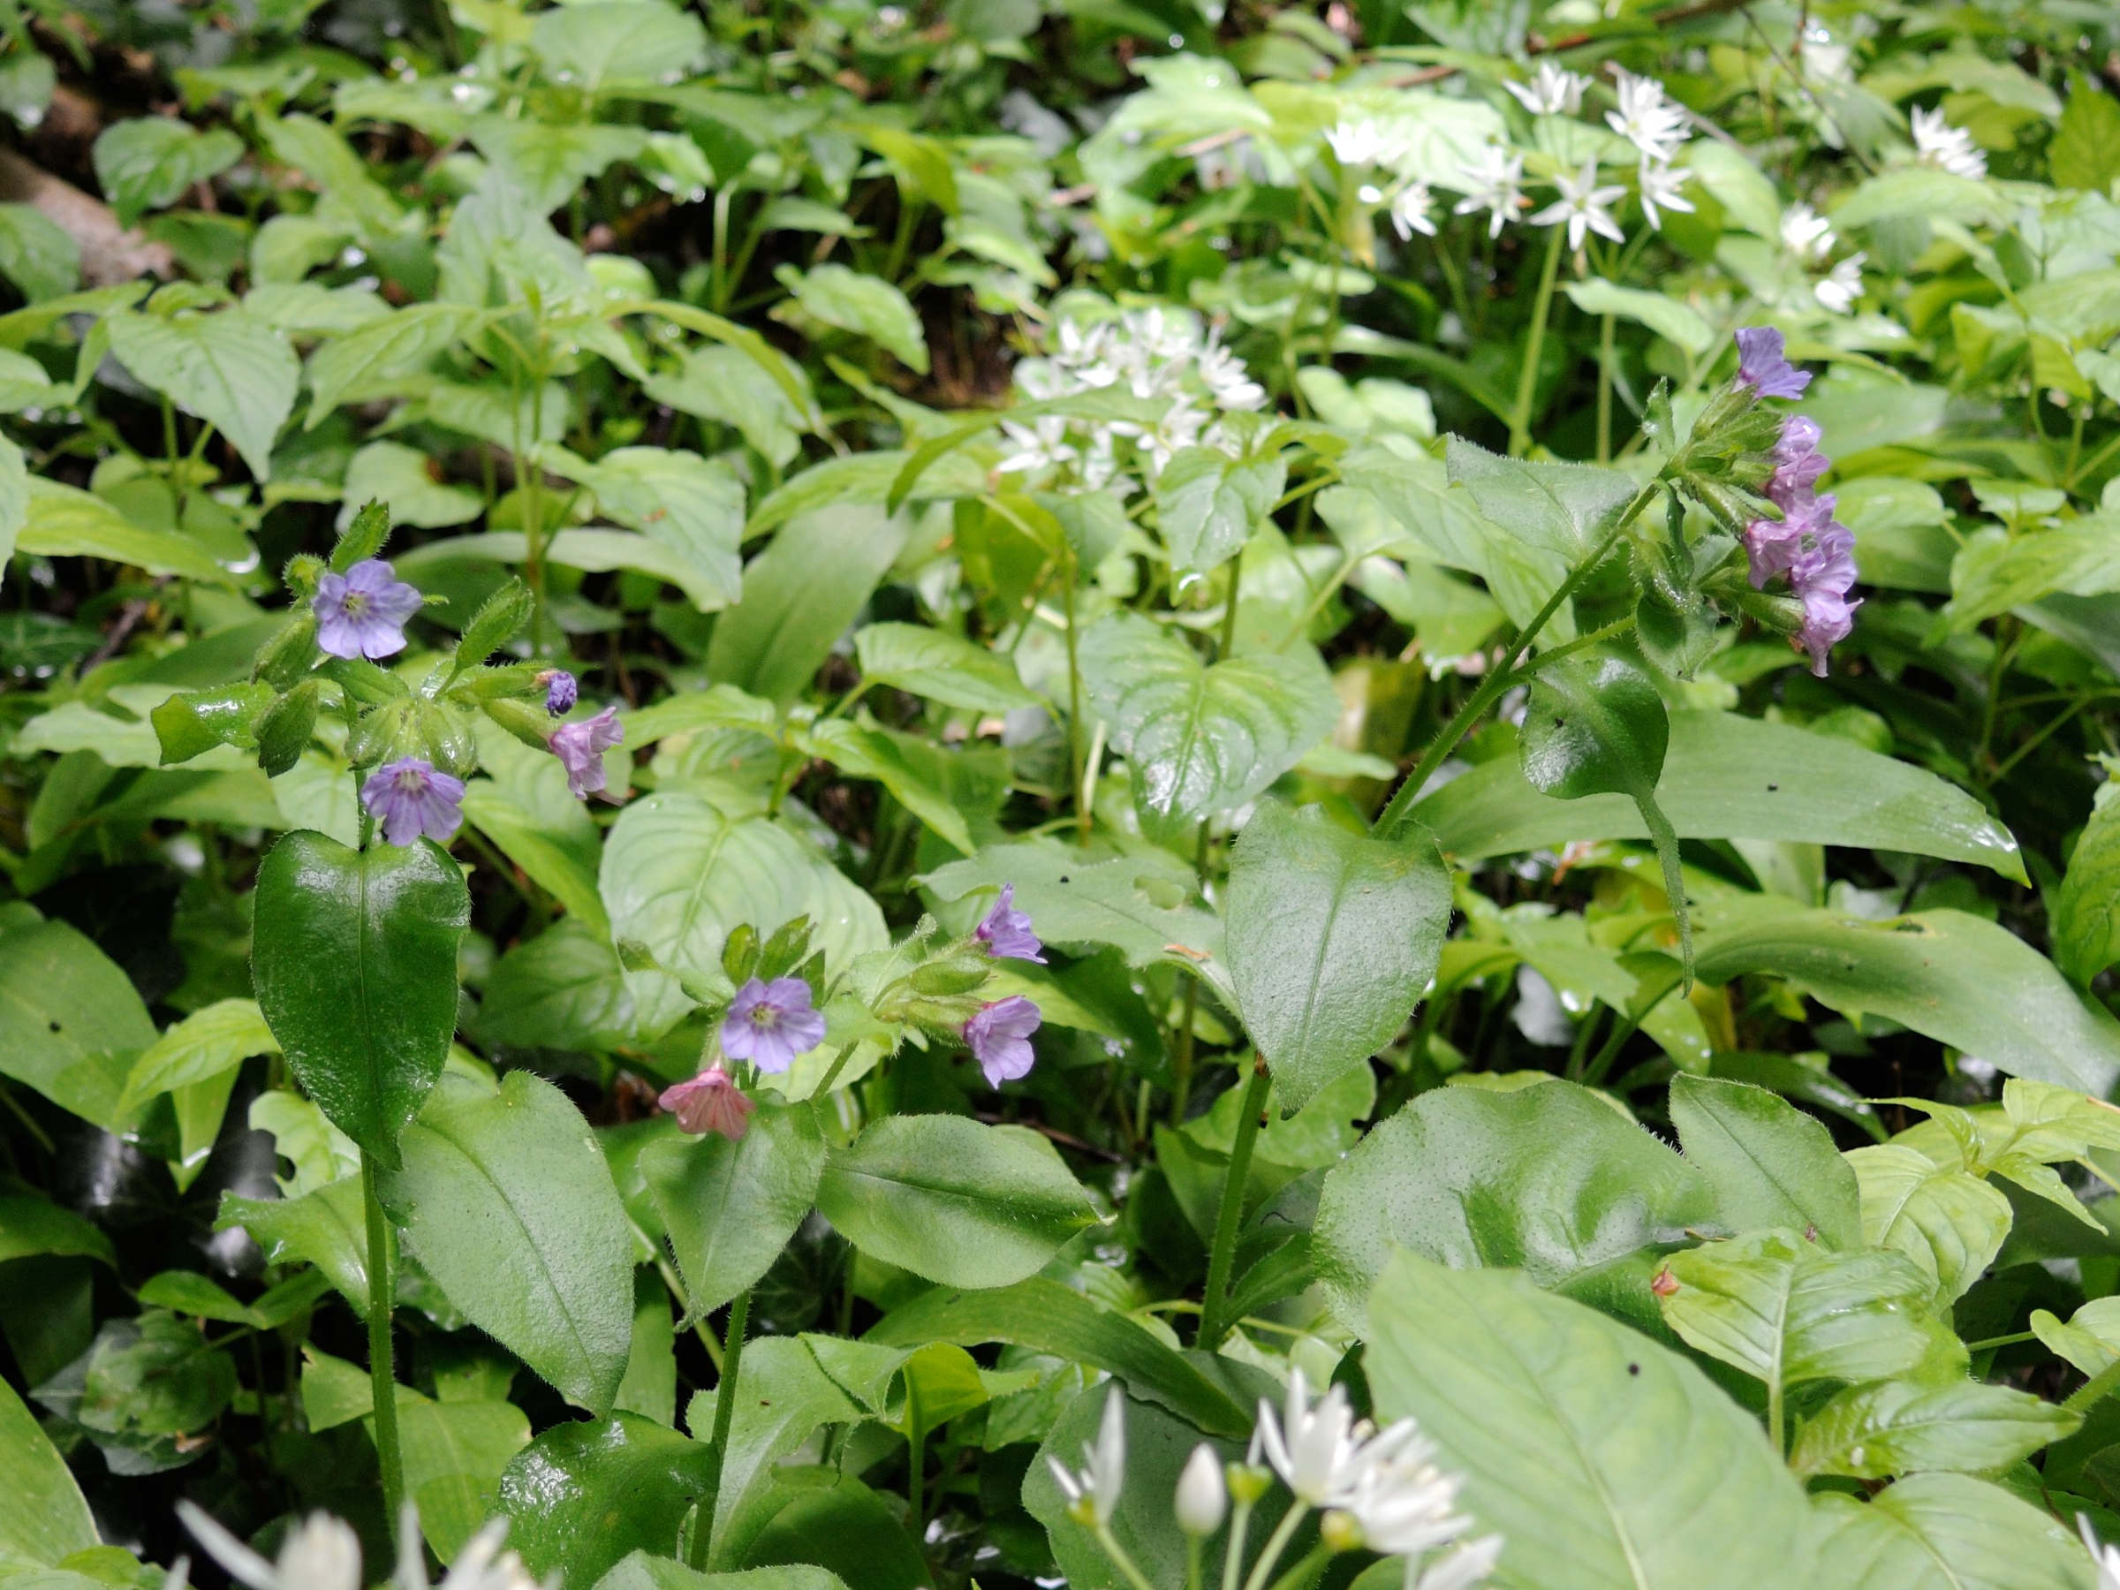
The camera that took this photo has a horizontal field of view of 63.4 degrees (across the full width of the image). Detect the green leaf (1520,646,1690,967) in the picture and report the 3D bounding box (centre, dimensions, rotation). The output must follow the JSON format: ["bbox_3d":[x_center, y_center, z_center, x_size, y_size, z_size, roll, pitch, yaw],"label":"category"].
[{"bbox_3d":[0.089,0.003,0.280,0.026,0.053,0.016,3,18,8],"label":"green leaf"}]

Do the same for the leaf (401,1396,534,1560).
[{"bbox_3d":[-0.129,0.147,0.370,0.031,0.012,0.042,-9,51,-12],"label":"leaf"}]

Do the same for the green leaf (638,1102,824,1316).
[{"bbox_3d":[-0.059,0.069,0.292,0.030,0.009,0.040,20,63,7],"label":"green leaf"}]

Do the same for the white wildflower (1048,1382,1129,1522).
[{"bbox_3d":[0.003,0.075,0.195,0.009,0.015,0.009,-2,18,12],"label":"white wildflower"}]

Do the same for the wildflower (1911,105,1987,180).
[{"bbox_3d":[0.259,-0.190,0.500,0.021,0.019,0.018,6,24,-2],"label":"wildflower"}]

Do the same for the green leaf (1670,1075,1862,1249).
[{"bbox_3d":[0.130,0.070,0.310,0.029,0.007,0.042,-32,67,-27],"label":"green leaf"}]

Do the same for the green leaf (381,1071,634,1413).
[{"bbox_3d":[-0.106,0.087,0.330,0.044,0.014,0.072,-26,70,-21],"label":"green leaf"}]

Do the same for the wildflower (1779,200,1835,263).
[{"bbox_3d":[0.207,-0.156,0.475,0.015,0.015,0.014,0,24,0],"label":"wildflower"}]

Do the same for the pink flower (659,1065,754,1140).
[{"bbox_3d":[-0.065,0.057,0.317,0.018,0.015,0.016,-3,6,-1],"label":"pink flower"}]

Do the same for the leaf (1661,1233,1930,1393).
[{"bbox_3d":[0.134,0.093,0.310,0.049,0.015,0.034,2,37,2],"label":"leaf"}]

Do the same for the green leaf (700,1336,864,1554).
[{"bbox_3d":[-0.045,0.106,0.280,0.026,0.035,0.018,9,18,-9],"label":"green leaf"}]

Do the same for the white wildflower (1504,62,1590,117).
[{"bbox_3d":[0.124,-0.179,0.435,0.020,0.012,0.018,0,31,0],"label":"white wildflower"}]

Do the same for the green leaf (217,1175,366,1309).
[{"bbox_3d":[-0.158,0.093,0.355,0.035,0.012,0.028,-14,49,-21],"label":"green leaf"}]

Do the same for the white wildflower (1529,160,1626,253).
[{"bbox_3d":[0.125,-0.142,0.413,0.023,0.022,0.009,3,9,6],"label":"white wildflower"}]

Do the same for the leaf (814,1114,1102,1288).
[{"bbox_3d":[-0.018,0.070,0.299,0.051,0.010,0.029,11,58,1],"label":"leaf"}]

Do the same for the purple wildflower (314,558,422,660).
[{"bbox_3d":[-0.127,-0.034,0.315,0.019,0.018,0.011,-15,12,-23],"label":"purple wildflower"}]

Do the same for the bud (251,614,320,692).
[{"bbox_3d":[-0.128,-0.024,0.283,0.007,0.015,0.007,44,12,0],"label":"bud"}]

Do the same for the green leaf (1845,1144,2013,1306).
[{"bbox_3d":[0.151,0.076,0.300,0.028,0.010,0.034,33,47,8],"label":"green leaf"}]

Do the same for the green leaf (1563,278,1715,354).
[{"bbox_3d":[0.145,-0.120,0.430,0.038,0.013,0.024,8,24,-3],"label":"green leaf"}]

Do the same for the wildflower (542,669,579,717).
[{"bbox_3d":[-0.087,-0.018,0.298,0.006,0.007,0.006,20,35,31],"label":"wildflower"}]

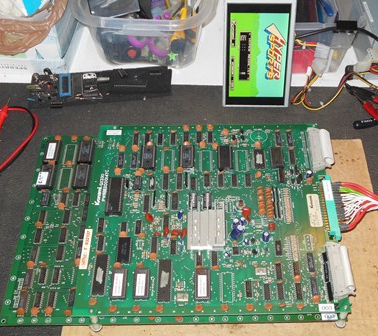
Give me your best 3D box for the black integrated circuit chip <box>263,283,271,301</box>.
[{"bbox_3d":[0.092,0.146,0.579,0.008,0.004,0.019,-1,54,2],"label":"black integrated circuit chip"}]

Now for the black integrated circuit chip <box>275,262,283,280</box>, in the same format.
[{"bbox_3d":[0.108,0.124,0.591,0.007,0.004,0.020,-1,55,2],"label":"black integrated circuit chip"}]

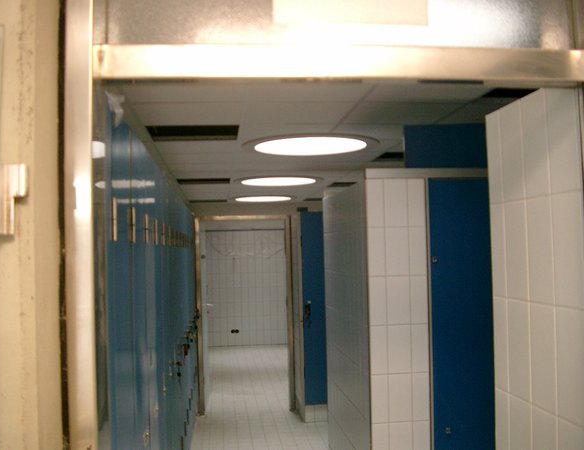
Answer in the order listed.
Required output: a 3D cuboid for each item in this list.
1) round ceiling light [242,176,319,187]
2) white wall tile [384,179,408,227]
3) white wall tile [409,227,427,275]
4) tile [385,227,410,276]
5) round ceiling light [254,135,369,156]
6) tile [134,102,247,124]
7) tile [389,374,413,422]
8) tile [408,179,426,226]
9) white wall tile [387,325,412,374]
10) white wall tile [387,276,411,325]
[{"bbox_3d":[-0.123,-0.401,5.992,0.700,0.050,0.700,-1,-2,-7],"label":"round ceiling light"},{"bbox_3d":[0.538,-0.111,3.335,0.122,0.246,0.010,-1,-2,-7],"label":"white wall tile"},{"bbox_3d":[0.651,0.137,3.338,0.092,0.246,0.010,-1,-2,-7],"label":"white wall tile"},{"bbox_3d":[0.543,0.139,3.325,0.122,0.246,0.010,-1,-2,-7],"label":"tile"},{"bbox_3d":[0.117,-0.487,4.000,0.700,0.050,0.700,-1,-2,-7],"label":"round ceiling light"},{"bbox_3d":[-0.475,-0.529,2.993,0.490,0.020,0.480,-1,-2,-7],"label":"tile"},{"bbox_3d":[0.555,0.888,3.294,0.122,0.246,0.010,-1,-2,-7],"label":"tile"},{"bbox_3d":[0.647,-0.112,3.348,0.092,0.246,0.010,-1,-2,-7],"label":"tile"},{"bbox_3d":[0.551,0.638,3.304,0.122,0.246,0.010,-1,-2,-7],"label":"white wall tile"},{"bbox_3d":[0.547,0.388,3.315,0.122,0.246,0.010,-1,-2,-7],"label":"white wall tile"}]

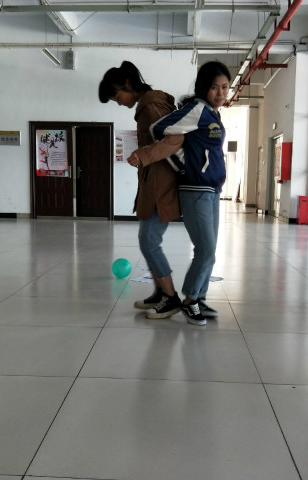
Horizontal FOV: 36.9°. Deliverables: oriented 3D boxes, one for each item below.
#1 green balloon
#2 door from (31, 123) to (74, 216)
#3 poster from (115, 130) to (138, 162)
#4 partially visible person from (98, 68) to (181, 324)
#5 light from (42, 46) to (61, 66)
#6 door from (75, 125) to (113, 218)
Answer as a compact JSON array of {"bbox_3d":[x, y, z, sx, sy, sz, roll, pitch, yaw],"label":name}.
[{"bbox_3d":[-0.287,0.250,4.171,0.182,0.186,0.182,1,7,3],"label":"green balloon"},{"bbox_3d":[-2.232,-1.520,10.216,0.963,2.067,0.090,1,7,3],"label":"door"},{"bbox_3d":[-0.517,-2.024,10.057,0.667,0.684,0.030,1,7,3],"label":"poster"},{"bbox_3d":[-0.088,-0.324,3.018,0.550,1.617,0.460,0,7,-7],"label":"partially visible person"},{"bbox_3d":[-1.953,-3.477,8.806,0.130,0.090,1.120,1,7,3],"label":"light"},{"bbox_3d":[-1.325,-1.507,10.167,0.832,2.068,0.090,1,7,3],"label":"door"}]

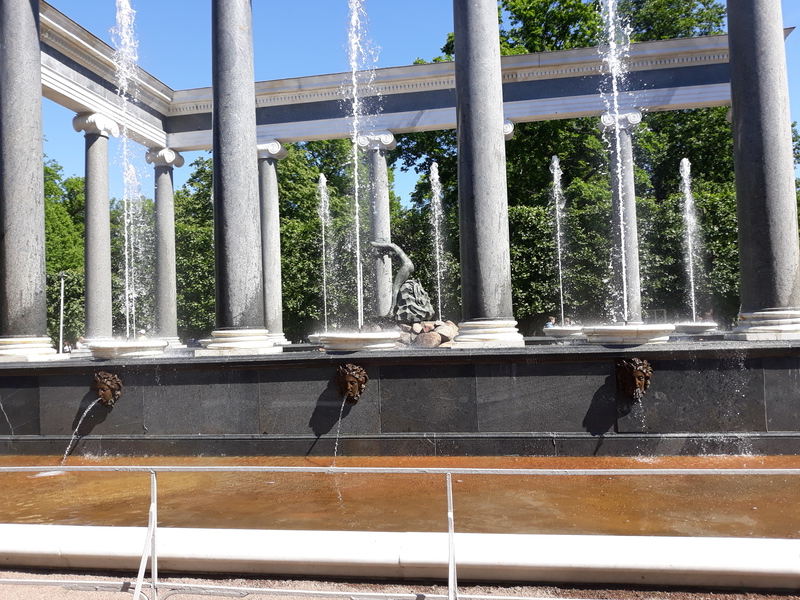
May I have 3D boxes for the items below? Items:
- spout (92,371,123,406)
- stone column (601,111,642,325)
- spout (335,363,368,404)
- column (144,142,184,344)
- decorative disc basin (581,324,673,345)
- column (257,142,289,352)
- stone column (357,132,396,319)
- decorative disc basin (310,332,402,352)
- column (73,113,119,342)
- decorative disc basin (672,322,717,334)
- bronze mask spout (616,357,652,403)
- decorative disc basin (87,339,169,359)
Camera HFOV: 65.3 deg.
[{"bbox_3d":[-4.900,1.488,10.453,0.430,0.593,0.344,-2,-3,9],"label":"spout"},{"bbox_3d":[7.666,-2.686,21.360,1.310,7.648,1.109,-2,-3,9],"label":"stone column"},{"bbox_3d":[-0.760,1.324,9.781,0.449,0.602,0.344,-2,-3,9],"label":"spout"},{"bbox_3d":[-9.054,-1.995,24.072,1.262,7.648,1.262,-2,-3,9],"label":"column"},{"bbox_3d":[3.562,0.527,9.730,1.338,0.296,1.338,-2,-3,9],"label":"decorative disc basin"},{"bbox_3d":[-4.874,-2.168,23.394,1.310,7.648,1.109,-2,-3,9],"label":"column"},{"bbox_3d":[-0.694,-2.341,22.716,1.310,7.648,1.109,-2,-3,9],"label":"stone column"},{"bbox_3d":[-0.643,0.701,10.412,1.338,0.296,1.338,-2,-3,0],"label":"decorative disc basin"},{"bbox_3d":[-9.713,-2.182,20.061,1.109,7.648,1.310,-2,-3,9],"label":"column"},{"bbox_3d":[9.878,0.897,20.830,1.338,0.296,1.338,-2,-3,9],"label":"decorative disc basin"},{"bbox_3d":[3.420,1.167,9.102,0.449,0.621,0.344,-2,-3,9],"label":"bronze mask spout"},{"bbox_3d":[-4.825,0.874,11.091,1.338,0.296,1.338,-2,-3,0],"label":"decorative disc basin"}]

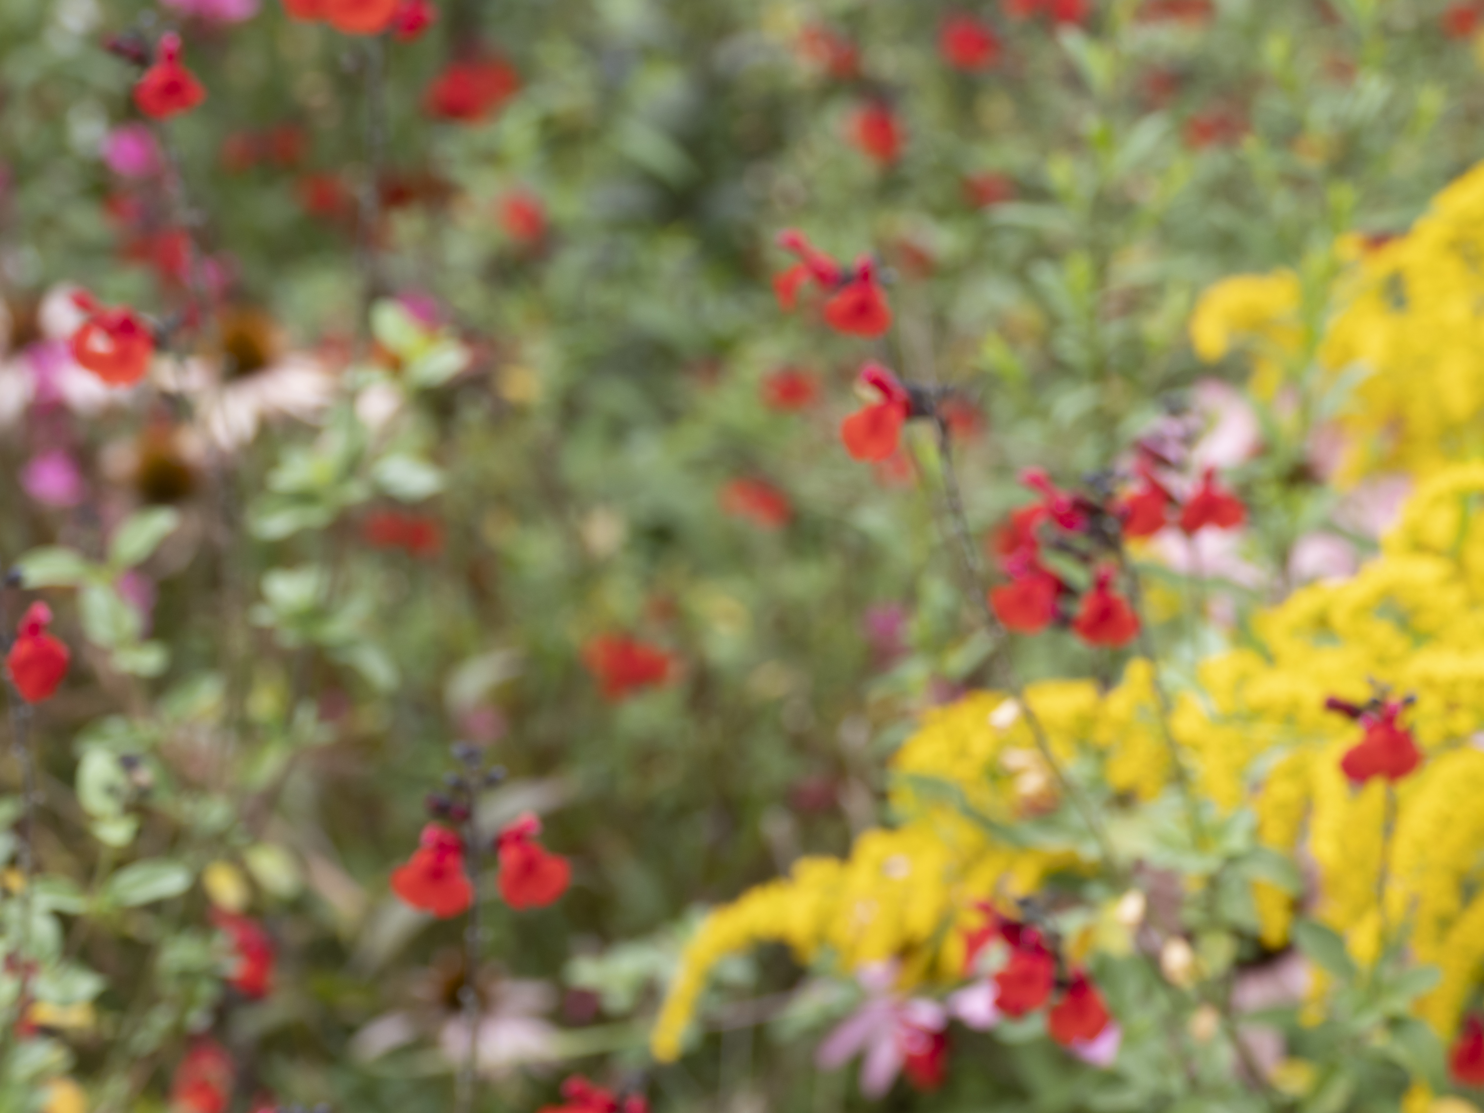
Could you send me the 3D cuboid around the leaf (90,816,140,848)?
[{"bbox_3d":[-0.198,0.087,1.220,0.016,0.009,0.012,-3,14,-11],"label":"leaf"}]

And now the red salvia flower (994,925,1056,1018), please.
[{"bbox_3d":[0.088,0.129,1.200,0.019,0.025,0.023,5,21,14],"label":"red salvia flower"}]

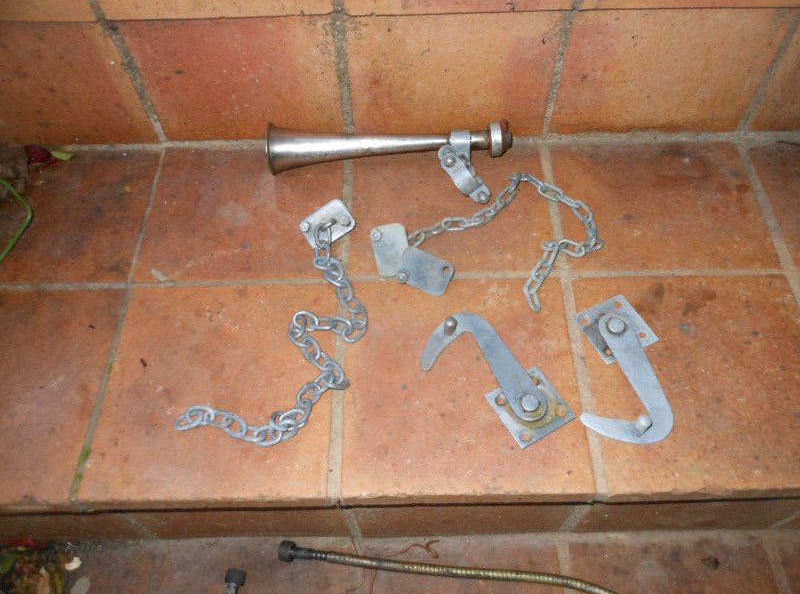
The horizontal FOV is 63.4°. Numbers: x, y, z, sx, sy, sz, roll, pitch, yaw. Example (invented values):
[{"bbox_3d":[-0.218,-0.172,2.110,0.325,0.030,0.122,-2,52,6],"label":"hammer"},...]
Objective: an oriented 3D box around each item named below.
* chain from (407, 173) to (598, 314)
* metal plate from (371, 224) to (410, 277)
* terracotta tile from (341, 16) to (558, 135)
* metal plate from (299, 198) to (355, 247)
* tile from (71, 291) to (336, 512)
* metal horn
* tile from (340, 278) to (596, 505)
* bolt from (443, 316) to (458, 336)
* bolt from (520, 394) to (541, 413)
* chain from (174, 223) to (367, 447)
[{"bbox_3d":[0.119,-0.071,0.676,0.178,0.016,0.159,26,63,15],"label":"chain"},{"bbox_3d":[-0.008,-0.046,0.628,0.034,0.006,0.061,-9,59,-4],"label":"metal plate"},{"bbox_3d":[0.053,-0.236,0.685,0.215,0.156,0.020,-1,60,1],"label":"terracotta tile"},{"bbox_3d":[-0.073,-0.073,0.646,0.056,0.006,0.037,-38,65,-20],"label":"metal plate"},{"bbox_3d":[-0.159,0.082,0.583,0.201,0.023,0.208,-1,59,1],"label":"tile"},{"bbox_3d":[-0.009,-0.168,0.715,0.269,0.059,0.059,-3,60,-1],"label":"metal horn"},{"bbox_3d":[0.054,0.079,0.580,0.206,0.023,0.208,-1,59,1],"label":"tile"},{"bbox_3d":[0.047,0.029,0.607,0.012,0.017,0.012,-1,60,1],"label":"bolt"},{"bbox_3d":[0.109,0.092,0.547,0.015,0.012,0.015,-1,59,1],"label":"bolt"},{"bbox_3d":[-0.096,0.029,0.621,0.132,0.018,0.258,17,61,11],"label":"chain"}]

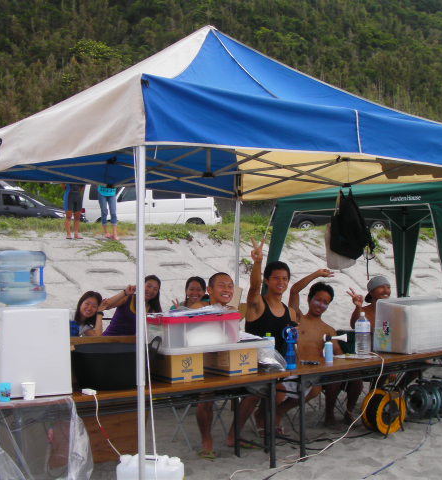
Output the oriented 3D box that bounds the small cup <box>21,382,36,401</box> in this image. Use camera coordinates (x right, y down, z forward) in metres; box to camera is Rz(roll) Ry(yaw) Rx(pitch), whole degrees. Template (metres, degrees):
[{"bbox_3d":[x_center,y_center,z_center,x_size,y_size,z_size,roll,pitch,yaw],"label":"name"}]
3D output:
[{"bbox_3d":[-0.966,0.763,3.537,0.073,0.086,0.073,0,-1,0],"label":"small cup"}]

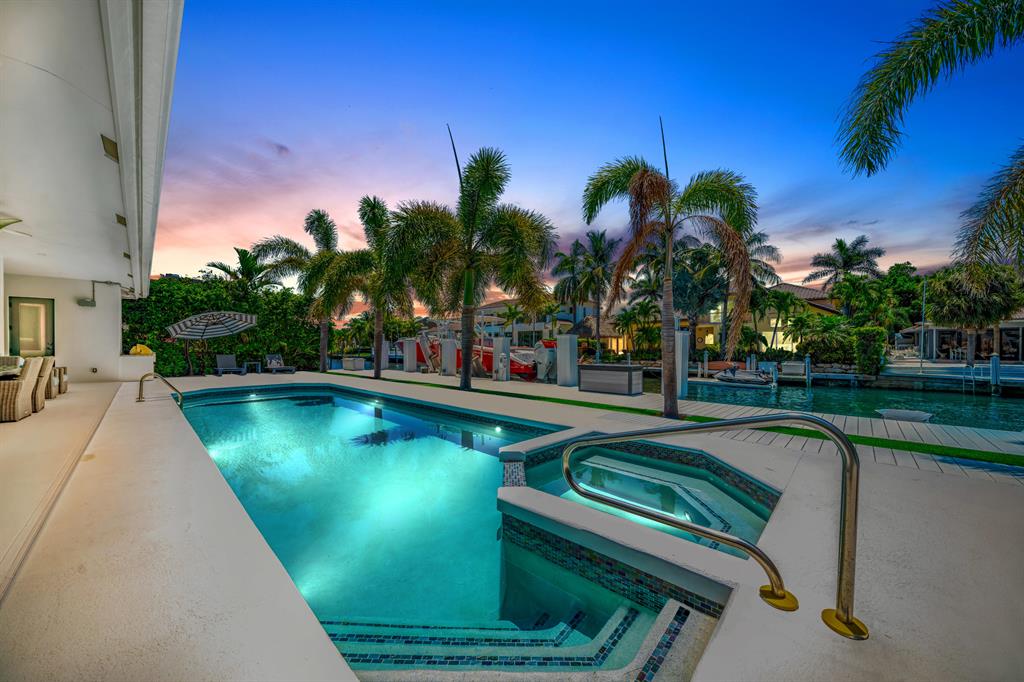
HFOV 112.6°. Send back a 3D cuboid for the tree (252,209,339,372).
[{"bbox_3d":[-9.800,-2.351,16.248,3.800,7.600,3.800,1,-1,-31],"label":"tree"}]

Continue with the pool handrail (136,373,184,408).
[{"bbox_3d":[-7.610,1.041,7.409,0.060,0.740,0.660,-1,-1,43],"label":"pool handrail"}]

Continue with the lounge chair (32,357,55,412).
[{"bbox_3d":[-8.100,0.707,5.608,0.650,0.900,0.700,-1,-1,43],"label":"lounge chair"}]

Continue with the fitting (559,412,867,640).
[{"bbox_3d":[0.915,0.767,1.911,1.500,0.885,0.145,-1,-1,42],"label":"fitting"}]

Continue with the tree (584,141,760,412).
[{"bbox_3d":[2.600,-1.050,5.620,2.850,4.650,2.800,1,-1,-44],"label":"tree"}]

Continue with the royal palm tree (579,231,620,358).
[{"bbox_3d":[10.260,-5.437,40.111,5.200,15.500,5.200,0,-1,14],"label":"royal palm tree"}]

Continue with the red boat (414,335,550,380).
[{"bbox_3d":[-2.300,0.567,15.592,9.000,1.750,2.600,-1,-1,43],"label":"red boat"}]

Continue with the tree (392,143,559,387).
[{"bbox_3d":[-1.030,-1.930,9.100,4.400,6.500,4.300,0,-1,0],"label":"tree"}]

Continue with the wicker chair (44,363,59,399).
[{"bbox_3d":[-10.050,0.814,7.036,0.680,0.750,0.750,-1,-1,43],"label":"wicker chair"}]

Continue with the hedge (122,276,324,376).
[{"bbox_3d":[-11.800,-0.450,14.650,6.900,3.750,1.500,1,-1,-44],"label":"hedge"}]

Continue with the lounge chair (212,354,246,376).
[{"bbox_3d":[-11.750,0.978,14.084,1.600,0.860,0.720,-1,-1,43],"label":"lounge chair"}]

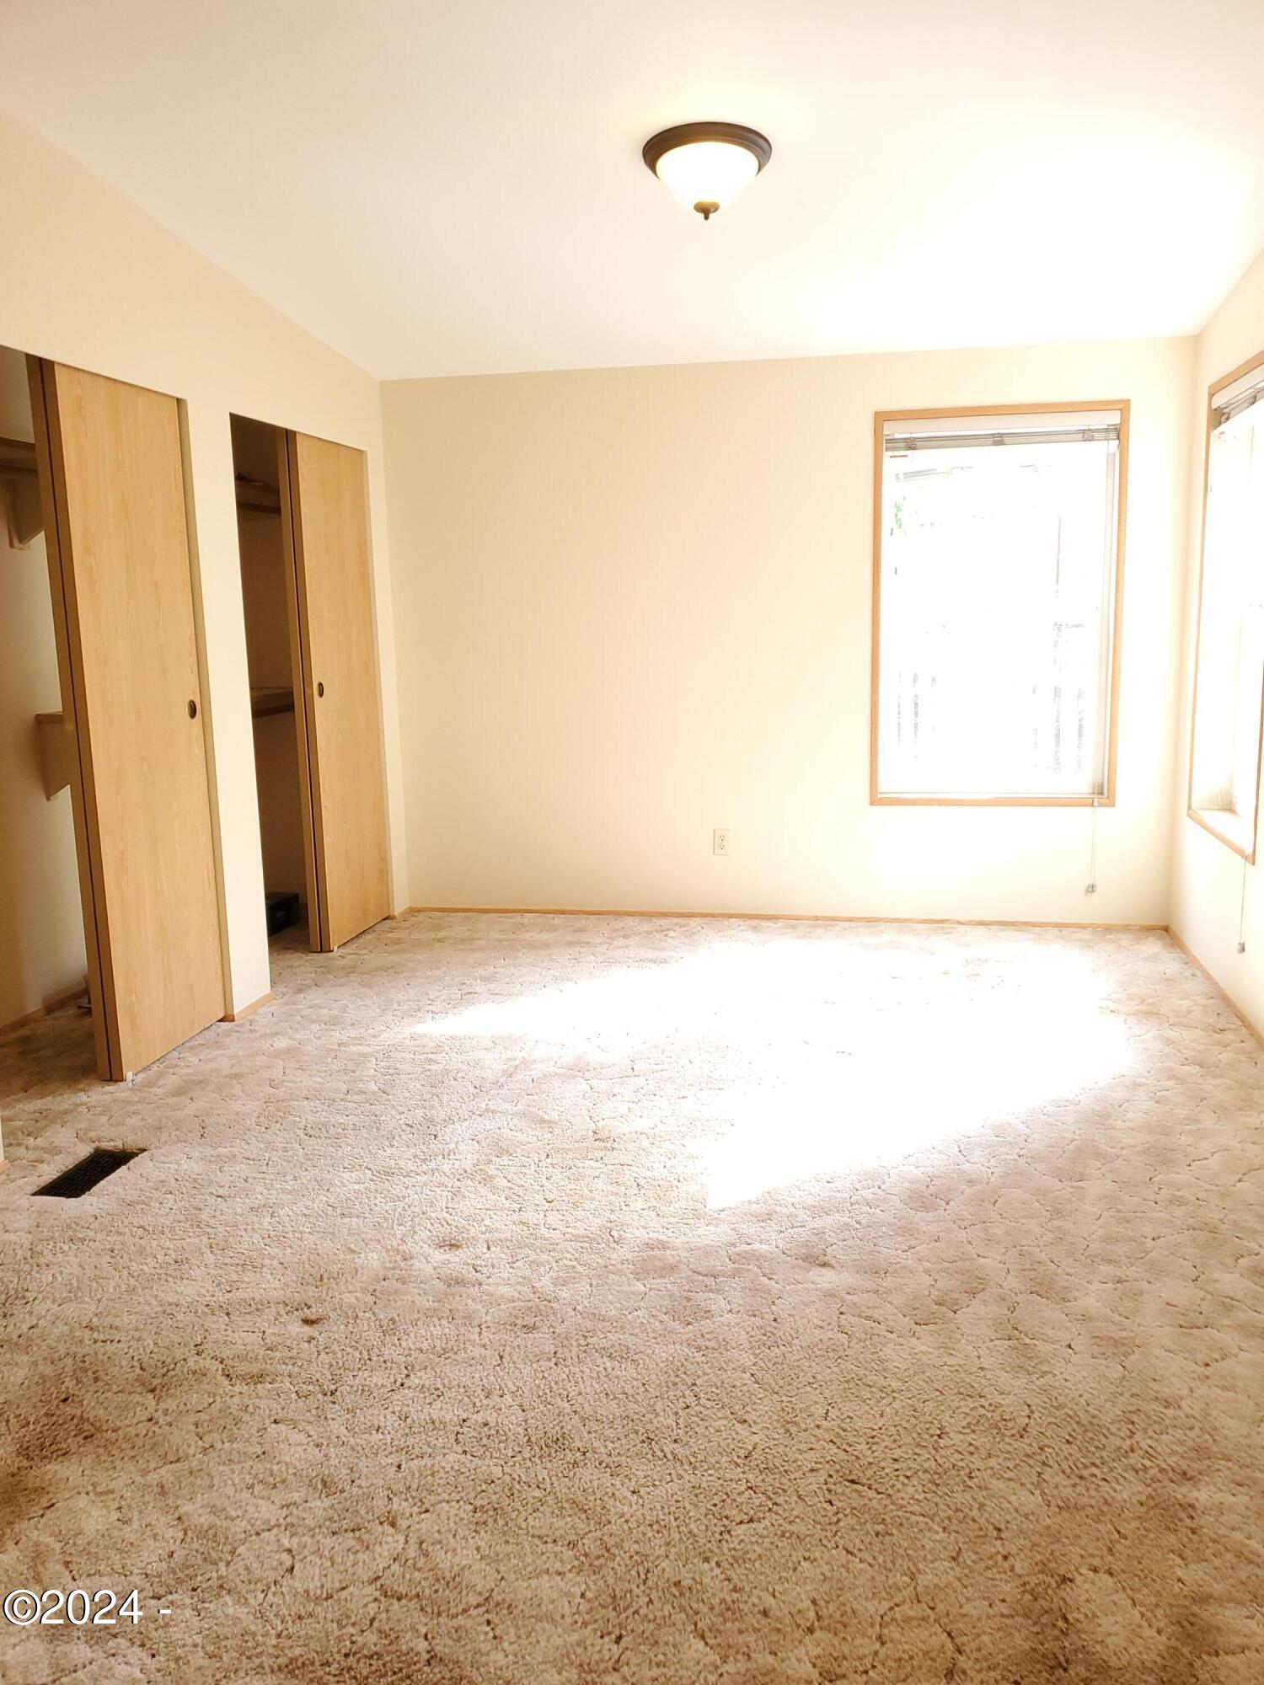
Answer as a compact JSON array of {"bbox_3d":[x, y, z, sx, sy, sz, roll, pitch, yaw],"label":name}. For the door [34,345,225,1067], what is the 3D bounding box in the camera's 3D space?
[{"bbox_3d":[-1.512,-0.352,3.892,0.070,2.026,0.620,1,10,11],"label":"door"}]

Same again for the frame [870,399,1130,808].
[{"bbox_3d":[1.477,-0.939,5.154,0.974,1.603,0.070,1,10,12],"label":"frame"}]

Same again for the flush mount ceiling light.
[{"bbox_3d":[0.201,-1.756,3.391,0.344,0.170,0.344,1,4,12],"label":"flush mount ceiling light"}]

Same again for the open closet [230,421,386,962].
[{"bbox_3d":[-1.512,-0.545,5.034,0.620,2.035,1.137,1,10,11],"label":"open closet"}]

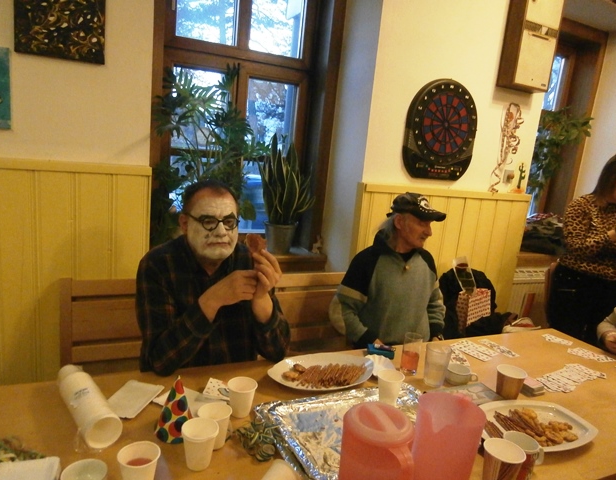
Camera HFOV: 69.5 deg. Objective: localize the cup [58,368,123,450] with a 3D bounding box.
[{"bbox_3d":[-0.522,0.375,1.039,0.075,0.075,0.286,-4,15,-41],"label":"cup"}]

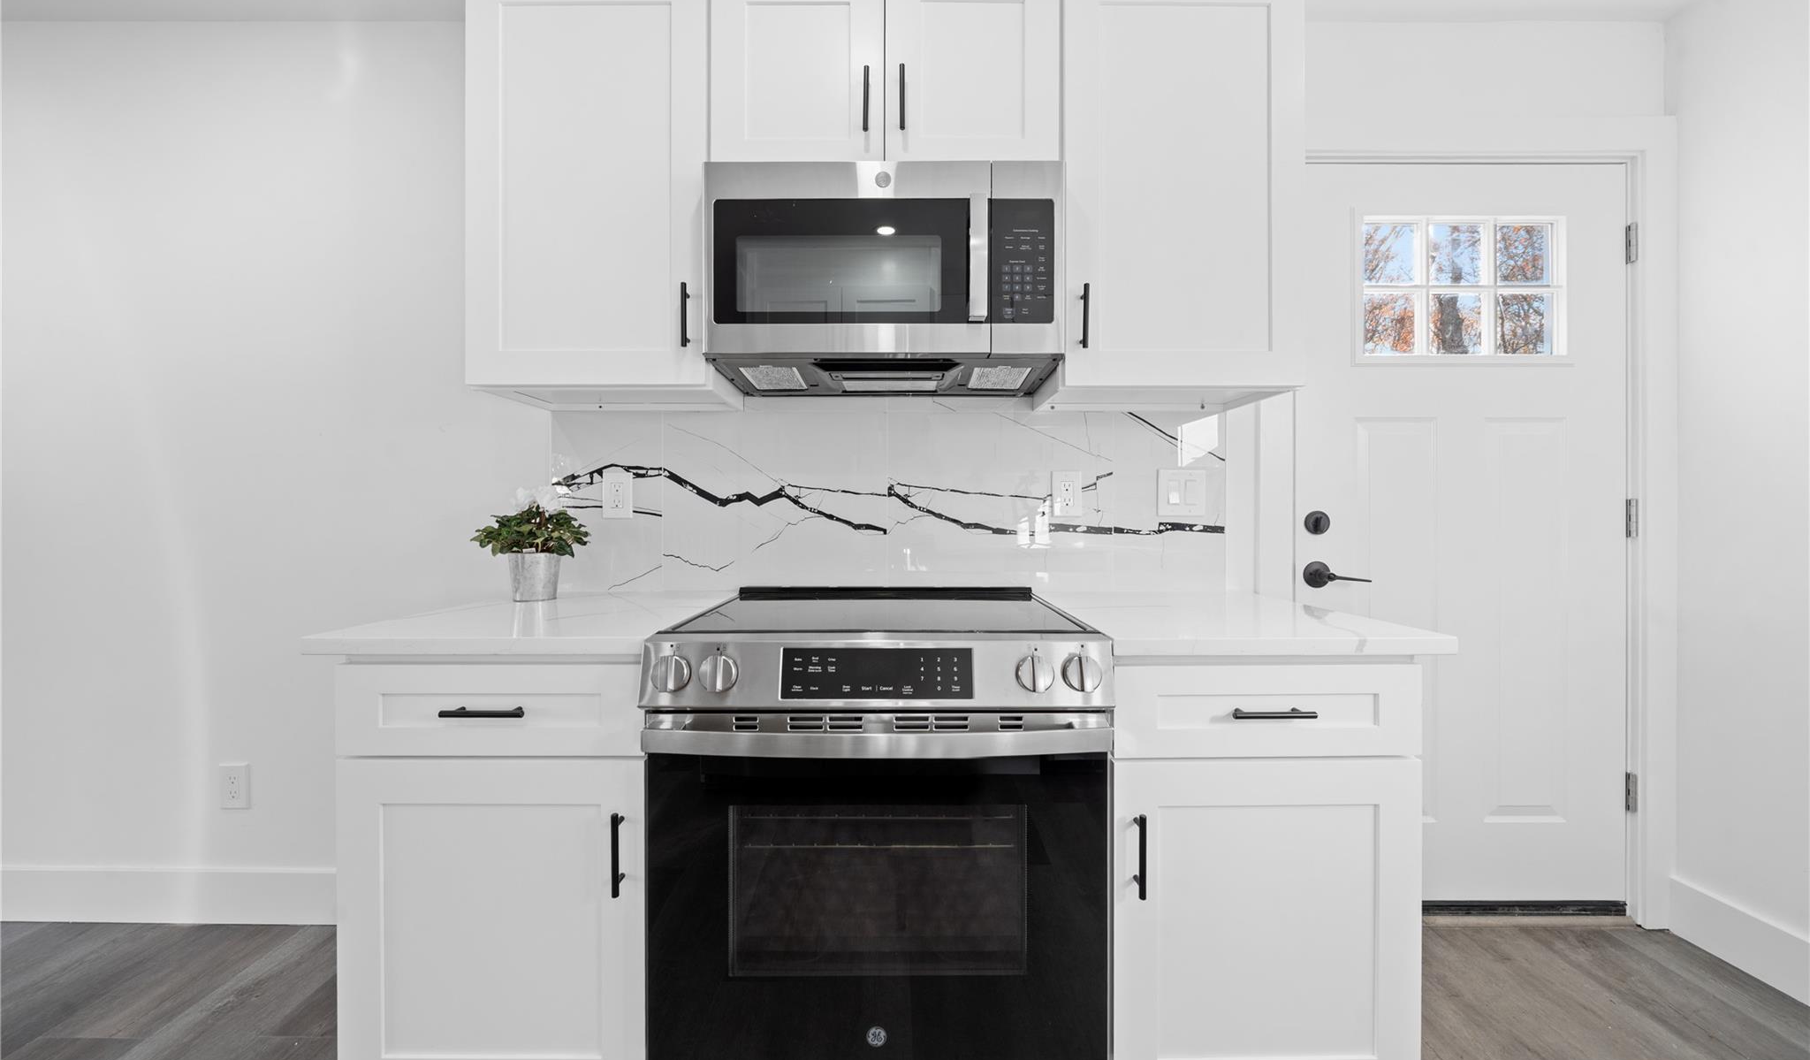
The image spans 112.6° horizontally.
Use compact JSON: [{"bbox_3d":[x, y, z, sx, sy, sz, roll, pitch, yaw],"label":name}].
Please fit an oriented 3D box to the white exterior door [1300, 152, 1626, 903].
[{"bbox_3d":[1.520,0.007,1.665,0.910,2.015,0.045,0,1,0],"label":"white exterior door"}]

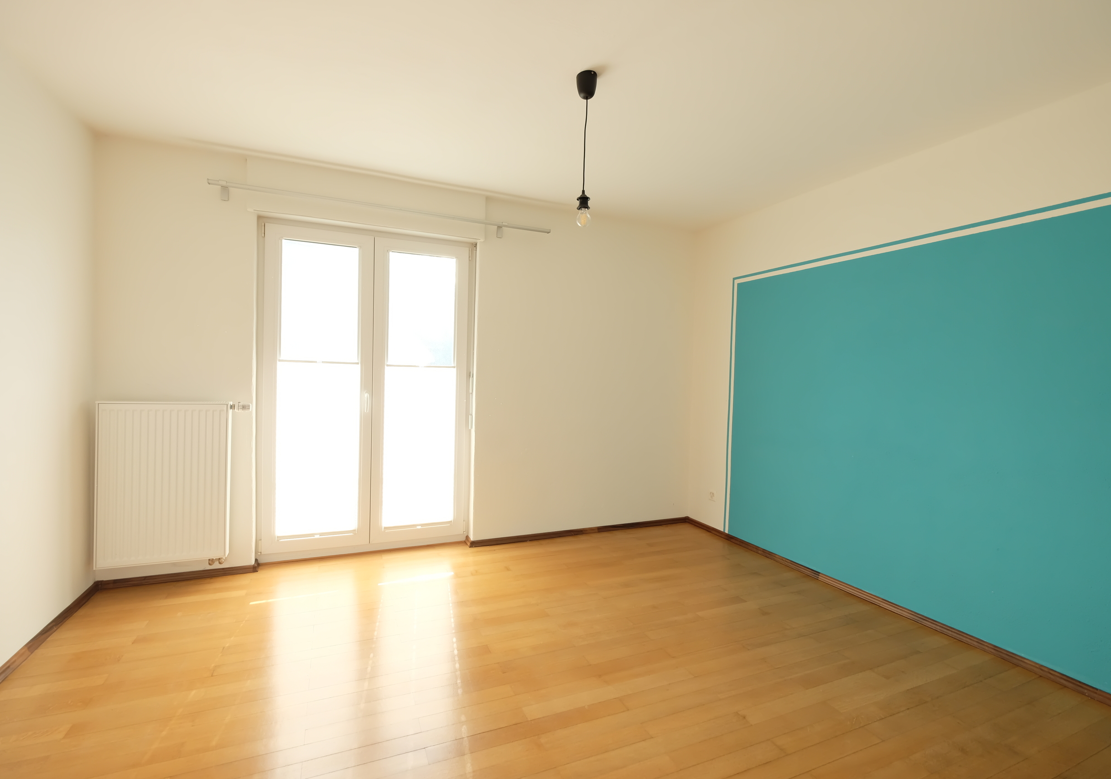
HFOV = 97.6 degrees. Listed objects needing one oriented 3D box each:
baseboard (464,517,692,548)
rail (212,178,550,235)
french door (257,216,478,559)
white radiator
[{"bbox_3d":[0.269,1.135,3.917,1.945,0.047,0.025,1,2,-23],"label":"baseboard"},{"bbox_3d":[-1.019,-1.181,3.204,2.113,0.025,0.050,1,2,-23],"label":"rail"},{"bbox_3d":[-1.274,0.014,3.386,1.335,2.130,0.080,1,2,-23],"label":"french door"},{"bbox_3d":[-2.209,0.526,2.769,0.605,0.900,0.110,1,2,-23],"label":"white radiator"}]

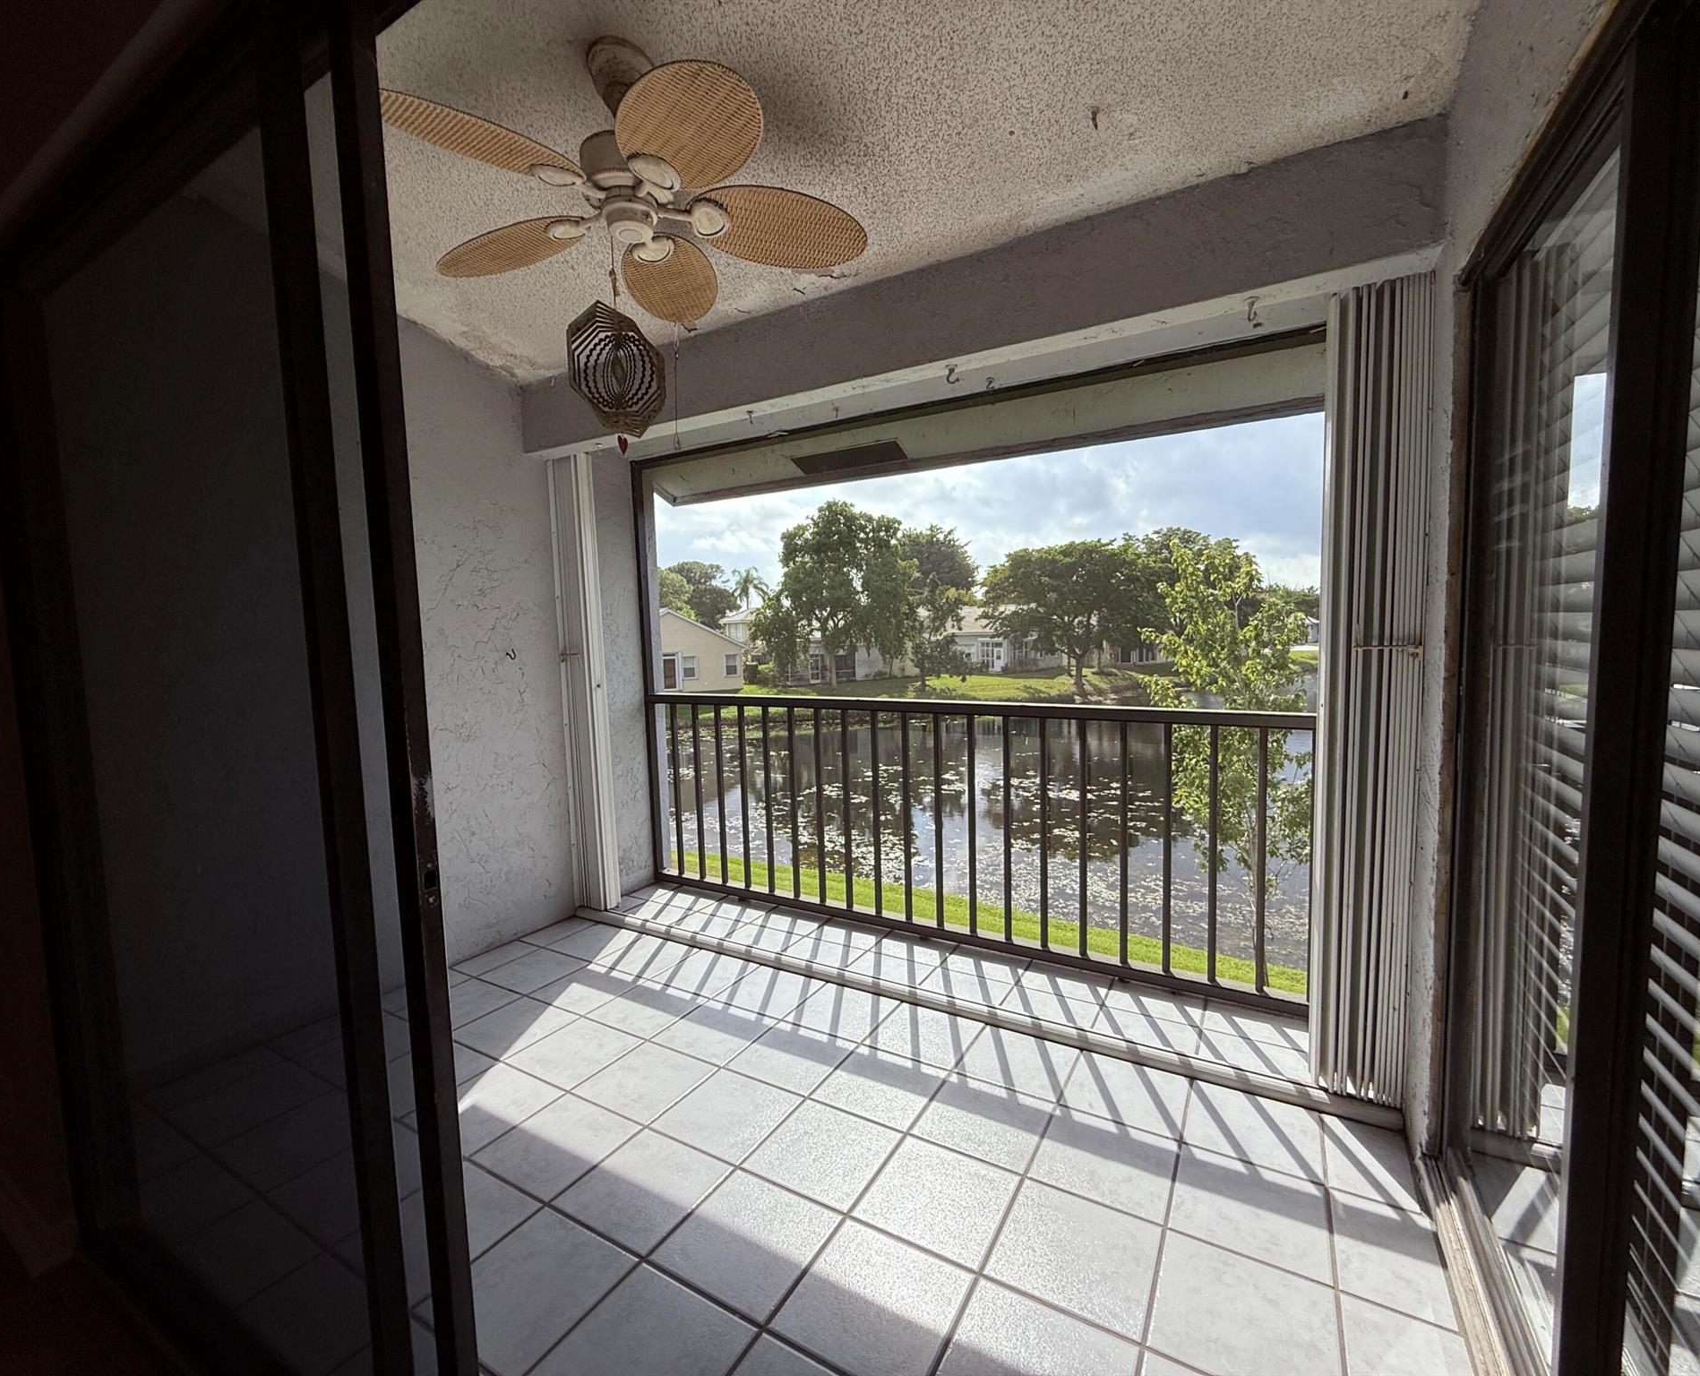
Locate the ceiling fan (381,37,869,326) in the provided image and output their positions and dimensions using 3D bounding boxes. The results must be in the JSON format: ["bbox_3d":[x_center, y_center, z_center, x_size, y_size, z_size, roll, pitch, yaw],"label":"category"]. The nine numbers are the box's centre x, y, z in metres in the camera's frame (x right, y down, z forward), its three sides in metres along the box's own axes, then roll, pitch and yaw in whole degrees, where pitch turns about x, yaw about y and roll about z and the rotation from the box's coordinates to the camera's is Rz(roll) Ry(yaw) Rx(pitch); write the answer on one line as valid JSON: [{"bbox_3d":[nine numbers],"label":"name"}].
[{"bbox_3d":[-0.528,-1.283,1.769,1.160,0.420,1.160,1,6,30],"label":"ceiling fan"}]

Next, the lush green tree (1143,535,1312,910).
[{"bbox_3d":[4.081,0.895,7.946,1.950,5.007,1.900,-2,5,0],"label":"lush green tree"}]

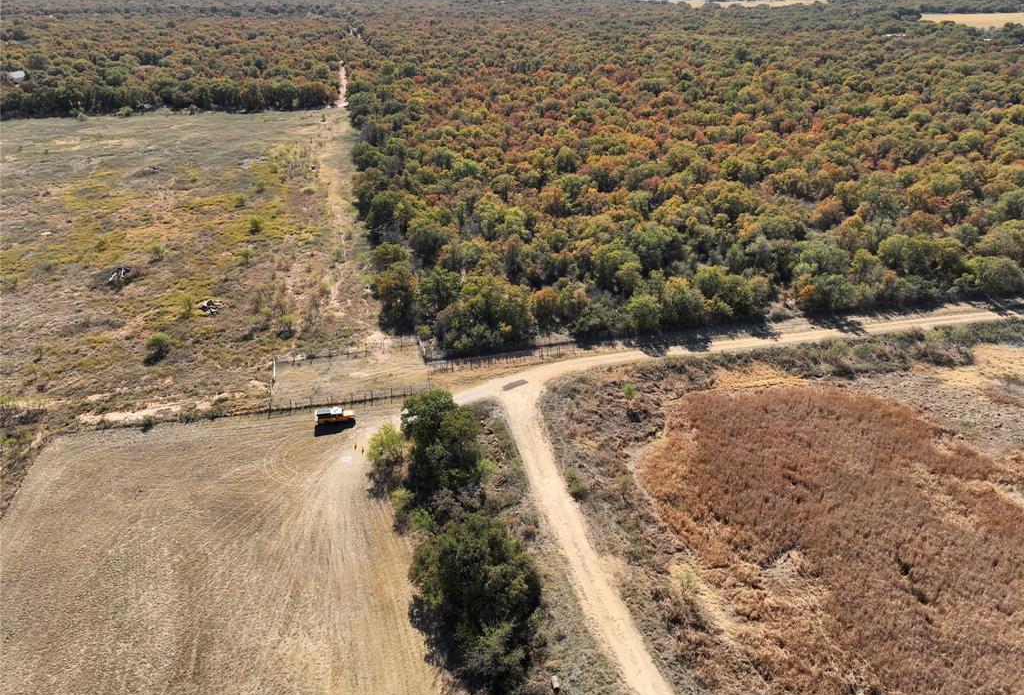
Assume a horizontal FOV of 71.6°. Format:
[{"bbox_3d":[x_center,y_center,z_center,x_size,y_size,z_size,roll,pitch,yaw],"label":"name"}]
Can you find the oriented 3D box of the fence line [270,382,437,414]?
[{"bbox_3d":[-21.592,6.768,95.322,21.690,1.450,0.200,-6,29,-11],"label":"fence line"}]

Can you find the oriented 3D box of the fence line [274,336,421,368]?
[{"bbox_3d":[-24.690,0.318,107.287,21.740,1.420,0.200,-9,30,-15],"label":"fence line"}]

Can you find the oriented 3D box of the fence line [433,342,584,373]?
[{"bbox_3d":[-0.320,1.323,105.429,24.170,1.420,0.200,-8,29,-14],"label":"fence line"}]

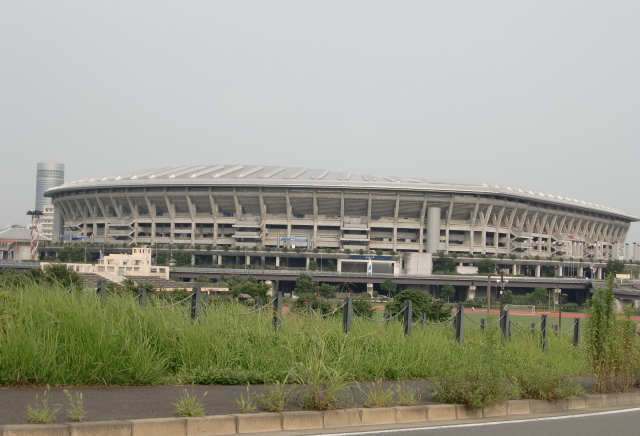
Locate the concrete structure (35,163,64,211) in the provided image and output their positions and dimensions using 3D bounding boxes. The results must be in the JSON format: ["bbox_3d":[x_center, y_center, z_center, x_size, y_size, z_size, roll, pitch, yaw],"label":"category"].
[{"bbox_3d":[-371.870,-1.370,1675.000,37.000,146.000,37.000,3,-2,-13],"label":"concrete structure"}]

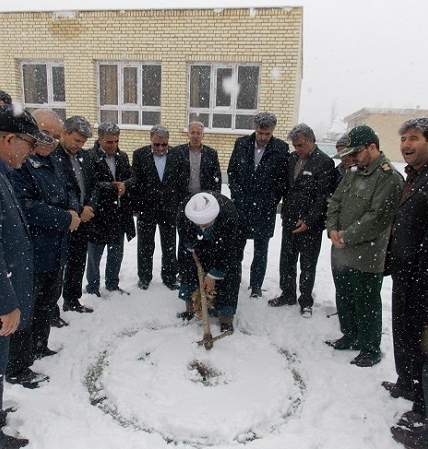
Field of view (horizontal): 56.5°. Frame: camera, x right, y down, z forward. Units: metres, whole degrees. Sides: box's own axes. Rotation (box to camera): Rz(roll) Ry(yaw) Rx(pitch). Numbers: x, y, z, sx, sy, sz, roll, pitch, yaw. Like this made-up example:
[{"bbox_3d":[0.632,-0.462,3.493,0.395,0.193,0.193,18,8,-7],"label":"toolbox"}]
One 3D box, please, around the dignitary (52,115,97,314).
[{"bbox_3d":[-1.196,-0.039,3.382,0.420,1.680,0.530,11,13,40],"label":"dignitary"}]

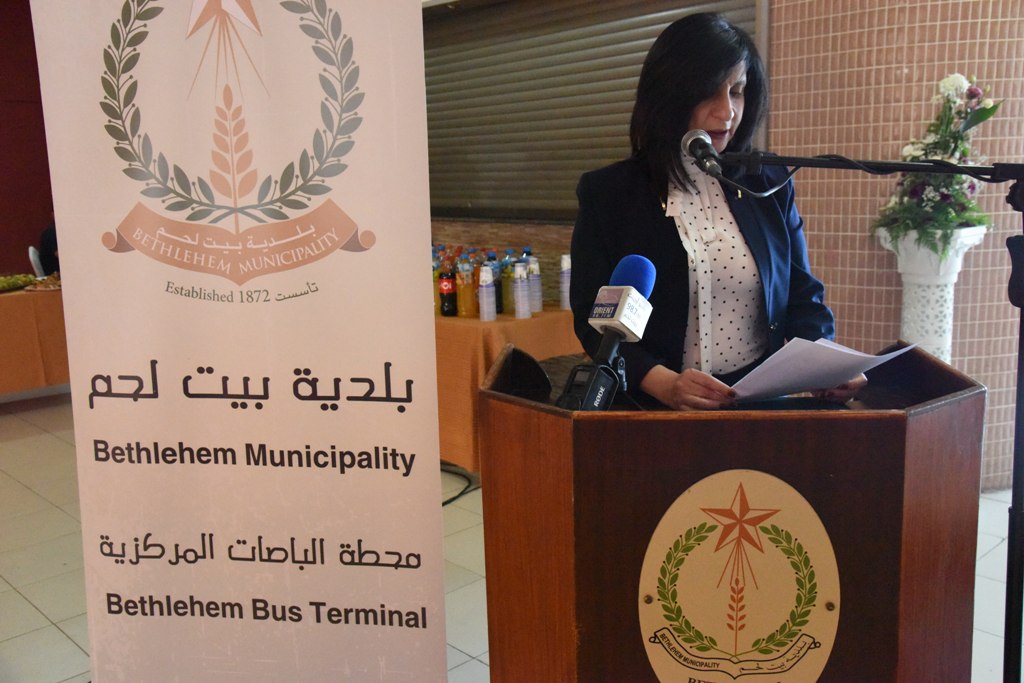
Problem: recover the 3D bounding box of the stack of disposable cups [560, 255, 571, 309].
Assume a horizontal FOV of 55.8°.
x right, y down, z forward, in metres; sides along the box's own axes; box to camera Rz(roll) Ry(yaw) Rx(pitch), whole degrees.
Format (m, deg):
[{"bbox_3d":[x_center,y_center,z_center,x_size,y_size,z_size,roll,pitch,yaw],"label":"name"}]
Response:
[{"bbox_3d":[0.278,-0.294,4.805,0.076,0.265,0.076,-2,11,0],"label":"stack of disposable cups"}]

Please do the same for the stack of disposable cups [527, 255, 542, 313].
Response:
[{"bbox_3d":[0.103,-0.271,4.580,0.074,0.262,0.074,-2,10,0],"label":"stack of disposable cups"}]

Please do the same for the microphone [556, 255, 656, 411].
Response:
[{"bbox_3d":[0.149,0.004,1.471,0.077,0.300,0.077,3,-26,40],"label":"microphone"}]

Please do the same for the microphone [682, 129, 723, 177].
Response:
[{"bbox_3d":[0.308,-0.302,1.555,0.053,0.053,0.175,-2,24,1],"label":"microphone"}]

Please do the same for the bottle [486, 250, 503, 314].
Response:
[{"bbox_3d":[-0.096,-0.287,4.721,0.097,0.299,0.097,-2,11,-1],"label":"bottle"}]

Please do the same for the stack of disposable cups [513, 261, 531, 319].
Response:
[{"bbox_3d":[0.049,-0.234,4.430,0.074,0.256,0.074,-2,10,0],"label":"stack of disposable cups"}]

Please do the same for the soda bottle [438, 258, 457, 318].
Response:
[{"bbox_3d":[-0.313,-0.269,4.692,0.087,0.288,0.087,-2,11,-4],"label":"soda bottle"}]

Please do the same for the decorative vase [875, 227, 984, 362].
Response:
[{"bbox_3d":[1.601,0.150,3.758,0.315,1.166,0.315,-12,15,-43],"label":"decorative vase"}]

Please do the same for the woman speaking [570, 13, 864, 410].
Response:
[{"bbox_3d":[0.349,0.280,1.805,0.490,1.710,0.420,-2,11,-2],"label":"woman speaking"}]

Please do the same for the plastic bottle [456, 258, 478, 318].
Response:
[{"bbox_3d":[-0.222,-0.268,4.631,0.096,0.302,0.096,-2,11,-3],"label":"plastic bottle"}]

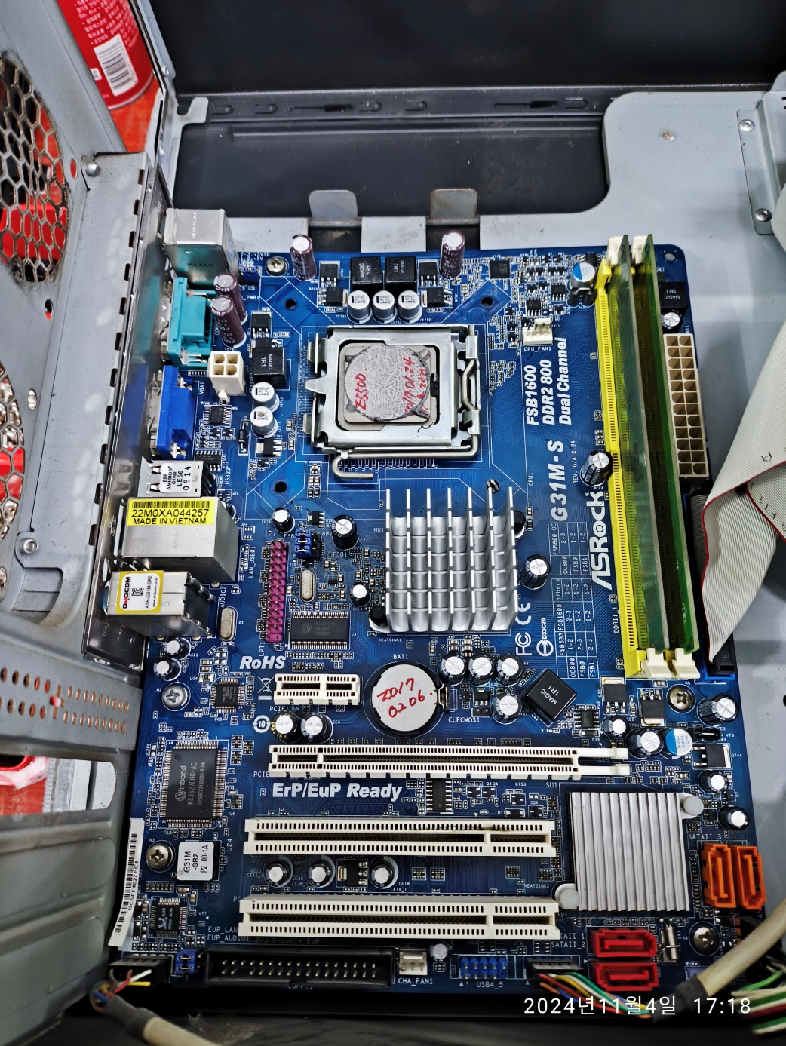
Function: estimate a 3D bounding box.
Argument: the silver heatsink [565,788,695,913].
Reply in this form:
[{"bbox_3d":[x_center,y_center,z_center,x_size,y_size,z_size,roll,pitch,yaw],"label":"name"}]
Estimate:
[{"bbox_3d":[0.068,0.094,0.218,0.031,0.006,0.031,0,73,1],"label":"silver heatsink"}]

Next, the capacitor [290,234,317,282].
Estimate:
[{"bbox_3d":[-0.033,-0.096,0.275,0.008,0.016,0.008,0,73,1],"label":"capacitor"}]

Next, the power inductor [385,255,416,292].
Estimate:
[{"bbox_3d":[0.003,-0.092,0.277,0.011,0.005,0.011,0,72,1],"label":"power inductor"}]

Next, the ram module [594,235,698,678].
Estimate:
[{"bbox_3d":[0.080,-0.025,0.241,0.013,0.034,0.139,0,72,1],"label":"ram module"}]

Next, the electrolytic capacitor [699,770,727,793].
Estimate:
[{"bbox_3d":[0.094,0.075,0.220,0.006,0.006,0.006,0,72,1],"label":"electrolytic capacitor"}]

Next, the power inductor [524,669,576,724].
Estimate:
[{"bbox_3d":[0.047,0.052,0.228,0.011,0.008,0.011,-42,75,-10],"label":"power inductor"}]

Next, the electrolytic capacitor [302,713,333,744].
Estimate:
[{"bbox_3d":[-0.023,0.061,0.226,0.008,0.011,0.008,0,72,3],"label":"electrolytic capacitor"}]

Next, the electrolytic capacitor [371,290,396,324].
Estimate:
[{"bbox_3d":[-0.003,-0.078,0.274,0.008,0.008,0.008,0,73,1],"label":"electrolytic capacitor"}]

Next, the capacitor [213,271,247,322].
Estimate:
[{"bbox_3d":[-0.058,-0.080,0.269,0.008,0.019,0.008,0,72,1],"label":"capacitor"}]

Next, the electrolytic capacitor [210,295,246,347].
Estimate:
[{"bbox_3d":[-0.058,-0.071,0.266,0.008,0.019,0.008,0,72,3],"label":"electrolytic capacitor"}]

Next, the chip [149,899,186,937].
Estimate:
[{"bbox_3d":[-0.064,0.112,0.215,0.009,0.002,0.009,0,72,1],"label":"chip"}]

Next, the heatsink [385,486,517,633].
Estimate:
[{"bbox_3d":[0.017,0.012,0.231,0.038,0.025,0.038,0,72,1],"label":"heatsink"}]

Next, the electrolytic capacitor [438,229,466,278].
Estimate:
[{"bbox_3d":[0.021,-0.097,0.273,0.008,0.018,0.008,0,72,1],"label":"electrolytic capacitor"}]

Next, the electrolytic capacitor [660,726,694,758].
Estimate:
[{"bbox_3d":[0.084,0.066,0.226,0.008,0.008,0.008,0,72,1],"label":"electrolytic capacitor"}]

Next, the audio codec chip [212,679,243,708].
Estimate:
[{"bbox_3d":[-0.051,0.053,0.233,0.009,0.002,0.009,0,72,1],"label":"audio codec chip"}]

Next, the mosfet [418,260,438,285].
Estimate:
[{"bbox_3d":[0.013,-0.093,0.279,0.007,0.002,0.010,0,72,1],"label":"mosfet"}]

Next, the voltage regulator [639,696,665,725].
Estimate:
[{"bbox_3d":[0.078,0.056,0.228,0.007,0.002,0.009,0,72,3],"label":"voltage regulator"}]

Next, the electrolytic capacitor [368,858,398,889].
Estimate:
[{"bbox_3d":[-0.003,0.101,0.217,0.006,0.007,0.006,0,72,1],"label":"electrolytic capacitor"}]

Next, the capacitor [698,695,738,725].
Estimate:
[{"bbox_3d":[0.096,0.055,0.223,0.008,0.011,0.008,0,72,3],"label":"capacitor"}]

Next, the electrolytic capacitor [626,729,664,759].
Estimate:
[{"bbox_3d":[0.074,0.065,0.222,0.008,0.011,0.008,0,72,1],"label":"electrolytic capacitor"}]

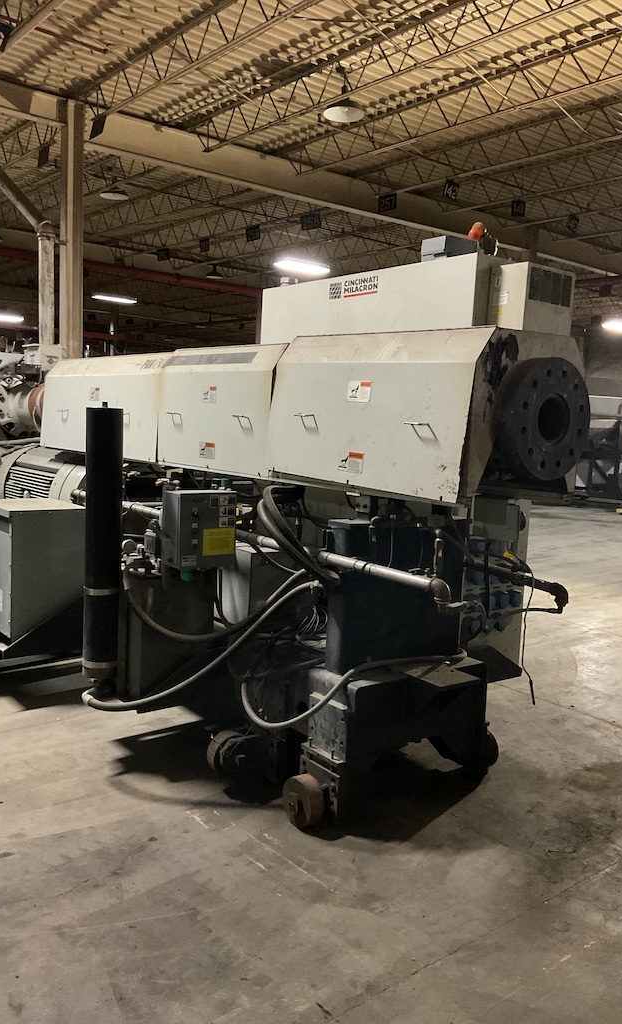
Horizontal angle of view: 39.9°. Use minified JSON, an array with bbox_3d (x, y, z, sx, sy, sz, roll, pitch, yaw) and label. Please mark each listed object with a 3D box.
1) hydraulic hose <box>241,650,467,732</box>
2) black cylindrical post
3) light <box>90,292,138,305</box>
[{"bbox_3d":[0.227,0.731,3.715,1.000,0.230,0.380,-2,8,-36],"label":"hydraulic hose"},{"bbox_3d":[-1.014,0.159,4.178,0.175,1.355,0.175,3,7,0],"label":"black cylindrical post"},{"bbox_3d":[-5.172,-5.635,22.585,1.200,0.130,0.420,-3,8,-39],"label":"light"}]

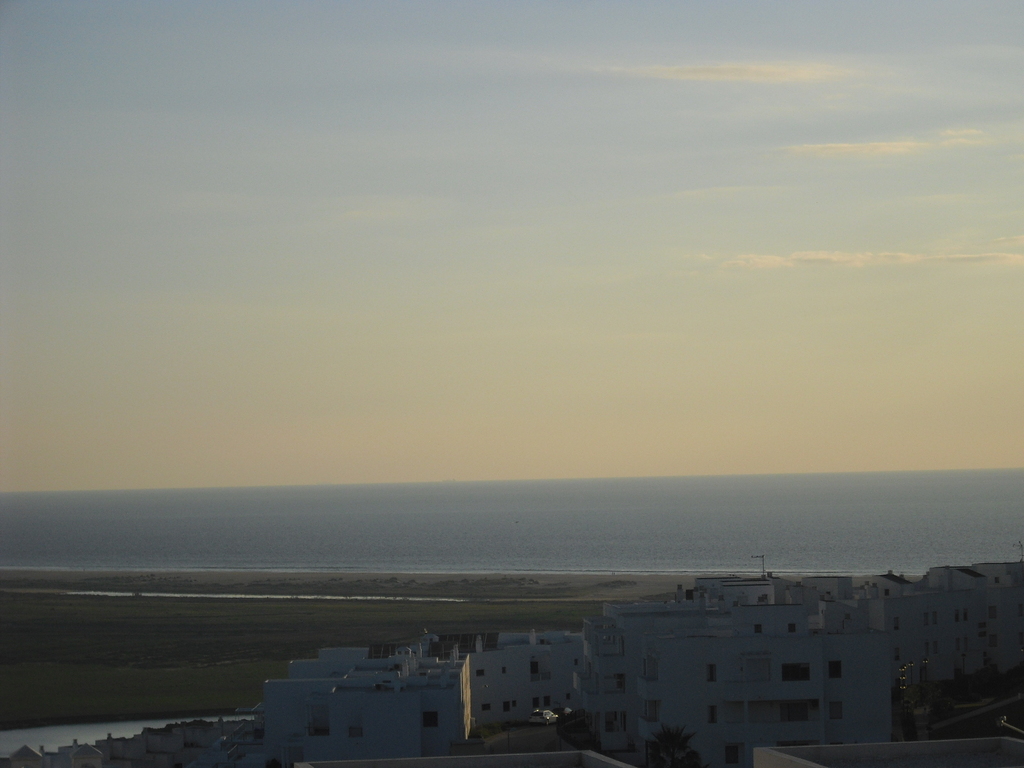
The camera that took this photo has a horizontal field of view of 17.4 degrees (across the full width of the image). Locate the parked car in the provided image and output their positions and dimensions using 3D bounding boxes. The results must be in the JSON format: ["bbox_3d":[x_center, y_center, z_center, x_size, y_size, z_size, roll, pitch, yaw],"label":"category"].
[{"bbox_3d":[3.297,33.542,337.000,1.760,1.460,4.200,-2,-2,24],"label":"parked car"}]

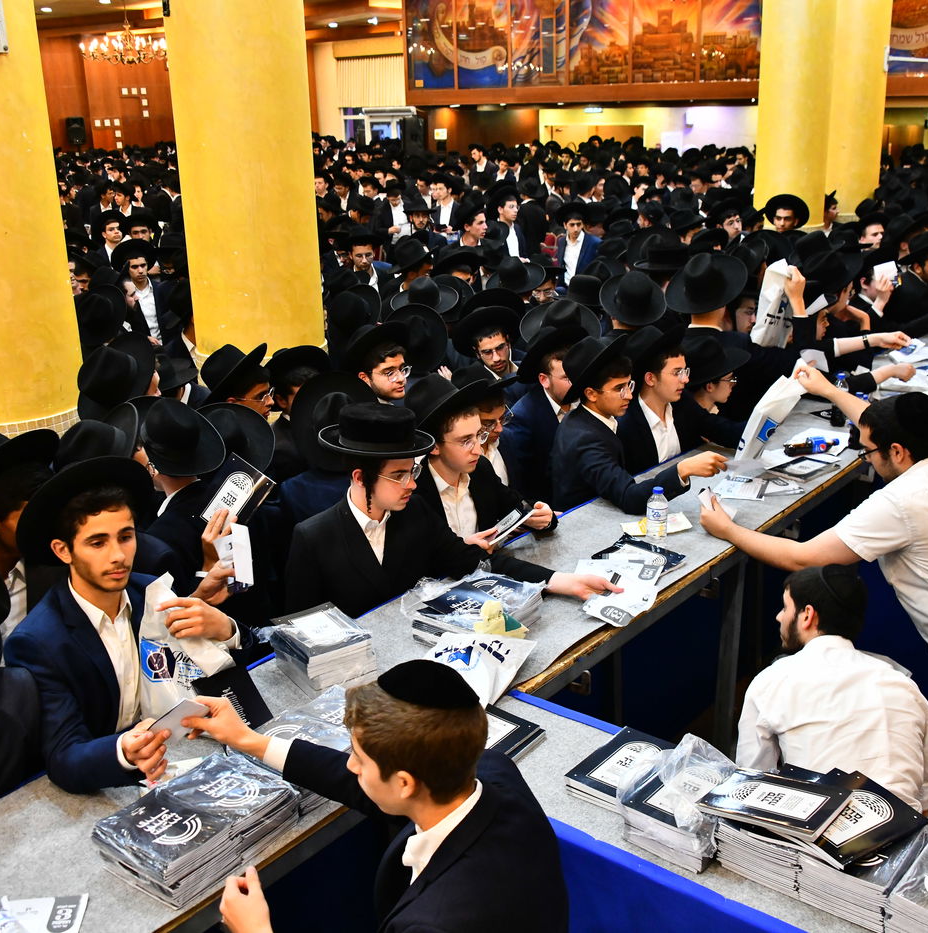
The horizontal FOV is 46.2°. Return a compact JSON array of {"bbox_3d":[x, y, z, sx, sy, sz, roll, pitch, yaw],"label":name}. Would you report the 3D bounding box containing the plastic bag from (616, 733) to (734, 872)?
[{"bbox_3d":[0.431,0.626,2.016,0.225,0.100,0.165,-17,23,-42],"label":"plastic bag"}]

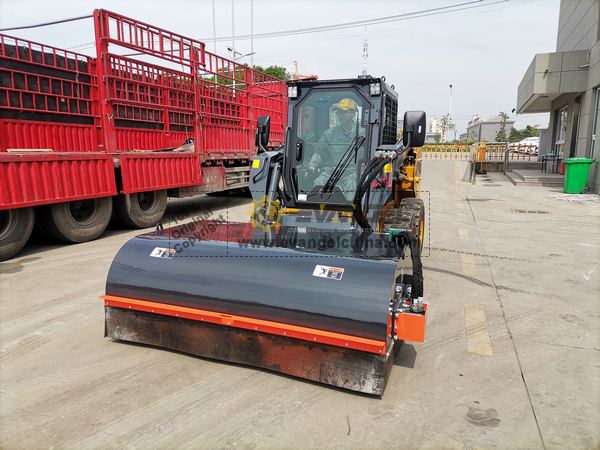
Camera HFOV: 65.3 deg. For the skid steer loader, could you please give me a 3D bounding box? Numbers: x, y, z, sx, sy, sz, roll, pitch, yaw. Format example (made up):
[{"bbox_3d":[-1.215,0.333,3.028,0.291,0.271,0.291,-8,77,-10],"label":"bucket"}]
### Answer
[{"bbox_3d":[0.431,-0.451,4.876,2.280,2.130,4.400,4,10,23],"label":"skid steer loader"}]

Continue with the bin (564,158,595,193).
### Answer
[{"bbox_3d":[8.400,-1.485,14.160,0.730,1.040,0.580,3,10,17],"label":"bin"}]

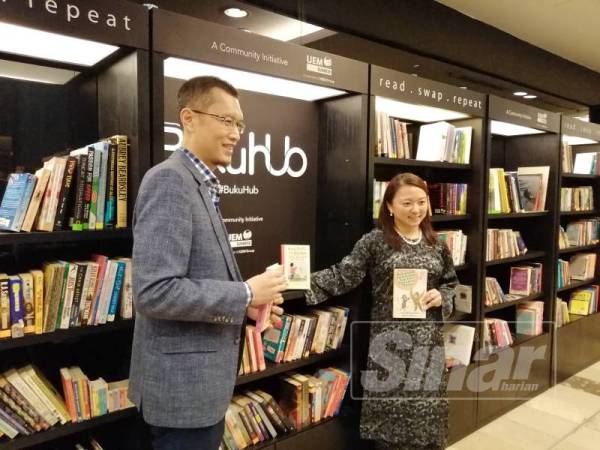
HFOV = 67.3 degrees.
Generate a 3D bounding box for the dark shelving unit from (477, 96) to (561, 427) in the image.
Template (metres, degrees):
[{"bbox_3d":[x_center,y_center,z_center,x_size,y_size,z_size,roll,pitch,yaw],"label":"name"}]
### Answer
[{"bbox_3d":[1.436,0.224,3.303,1.040,2.105,0.400,-3,5,-38],"label":"dark shelving unit"}]

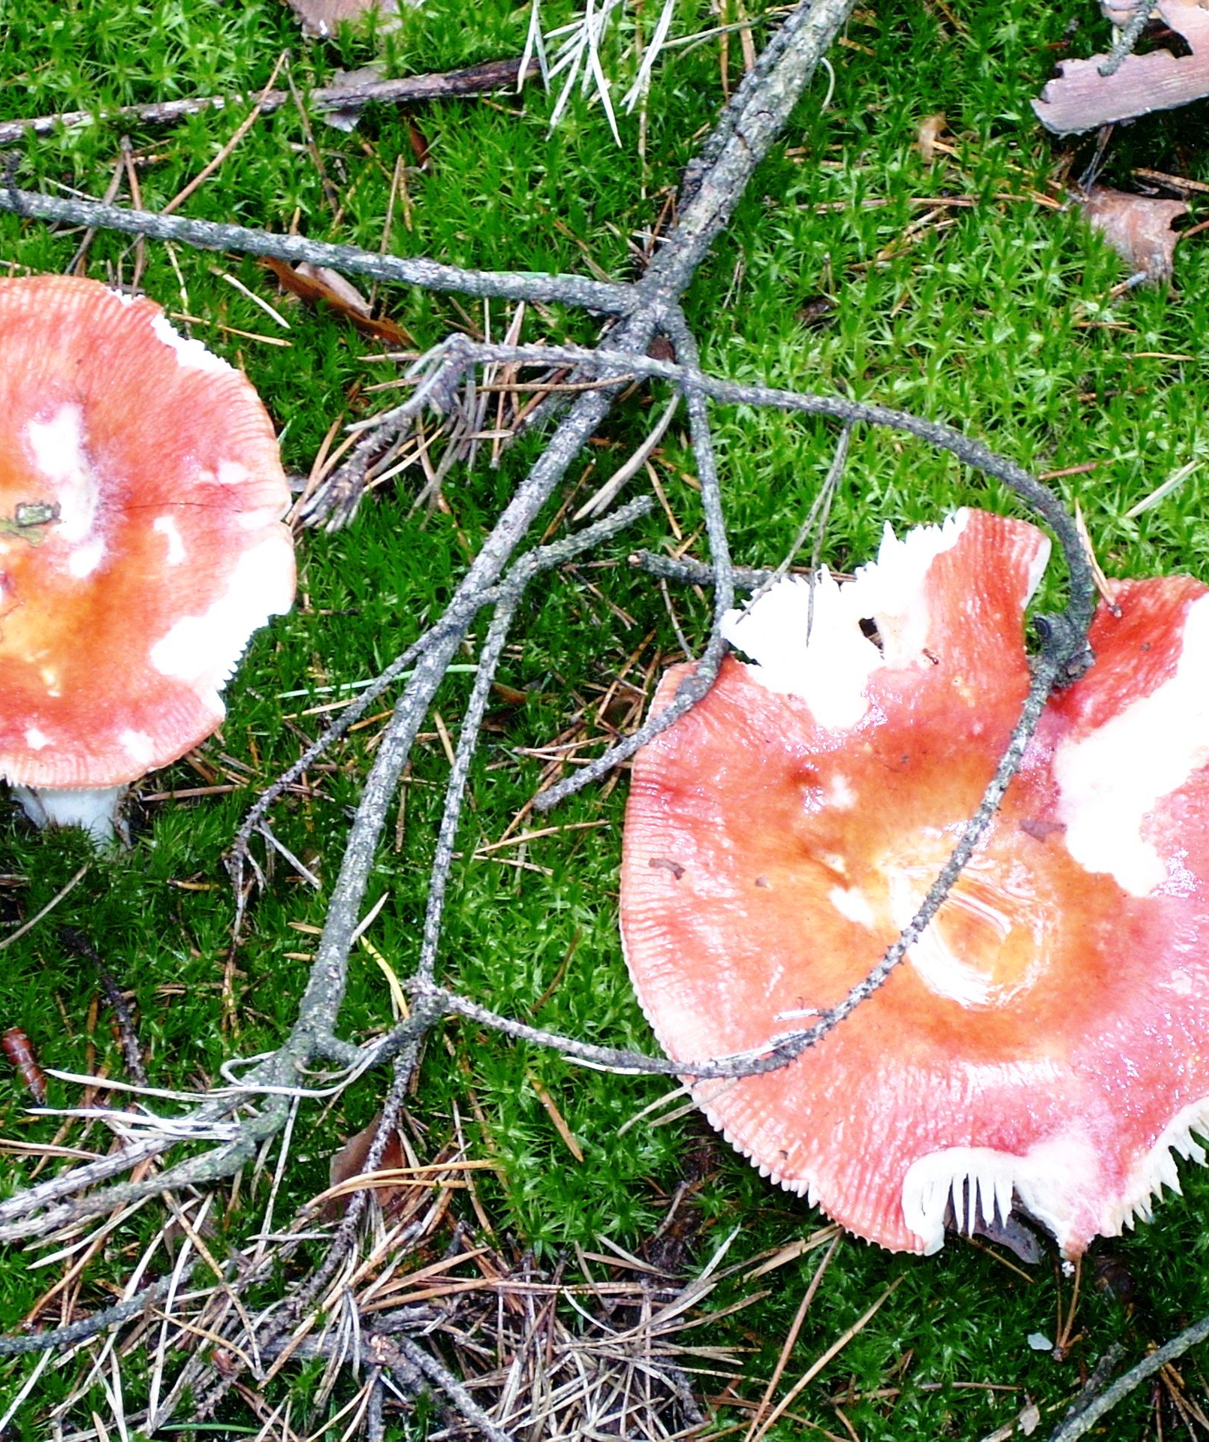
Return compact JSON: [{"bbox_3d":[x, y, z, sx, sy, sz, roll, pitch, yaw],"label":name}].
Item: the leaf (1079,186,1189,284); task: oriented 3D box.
[{"bbox_3d":[0.095,-0.086,1.123,0.019,0.008,0.019,3,56,2],"label":"leaf"}]

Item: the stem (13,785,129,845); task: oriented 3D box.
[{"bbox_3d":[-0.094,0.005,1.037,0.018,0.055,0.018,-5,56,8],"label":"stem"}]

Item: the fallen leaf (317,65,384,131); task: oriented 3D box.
[{"bbox_3d":[-0.046,-0.114,1.143,0.009,0.006,0.015,20,58,13],"label":"fallen leaf"}]

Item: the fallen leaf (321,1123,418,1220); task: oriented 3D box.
[{"bbox_3d":[-0.038,0.073,1.017,0.013,0.007,0.019,6,56,4],"label":"fallen leaf"}]

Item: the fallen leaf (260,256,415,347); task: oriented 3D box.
[{"bbox_3d":[-0.048,-0.075,1.116,0.032,0.009,0.009,38,64,22],"label":"fallen leaf"}]

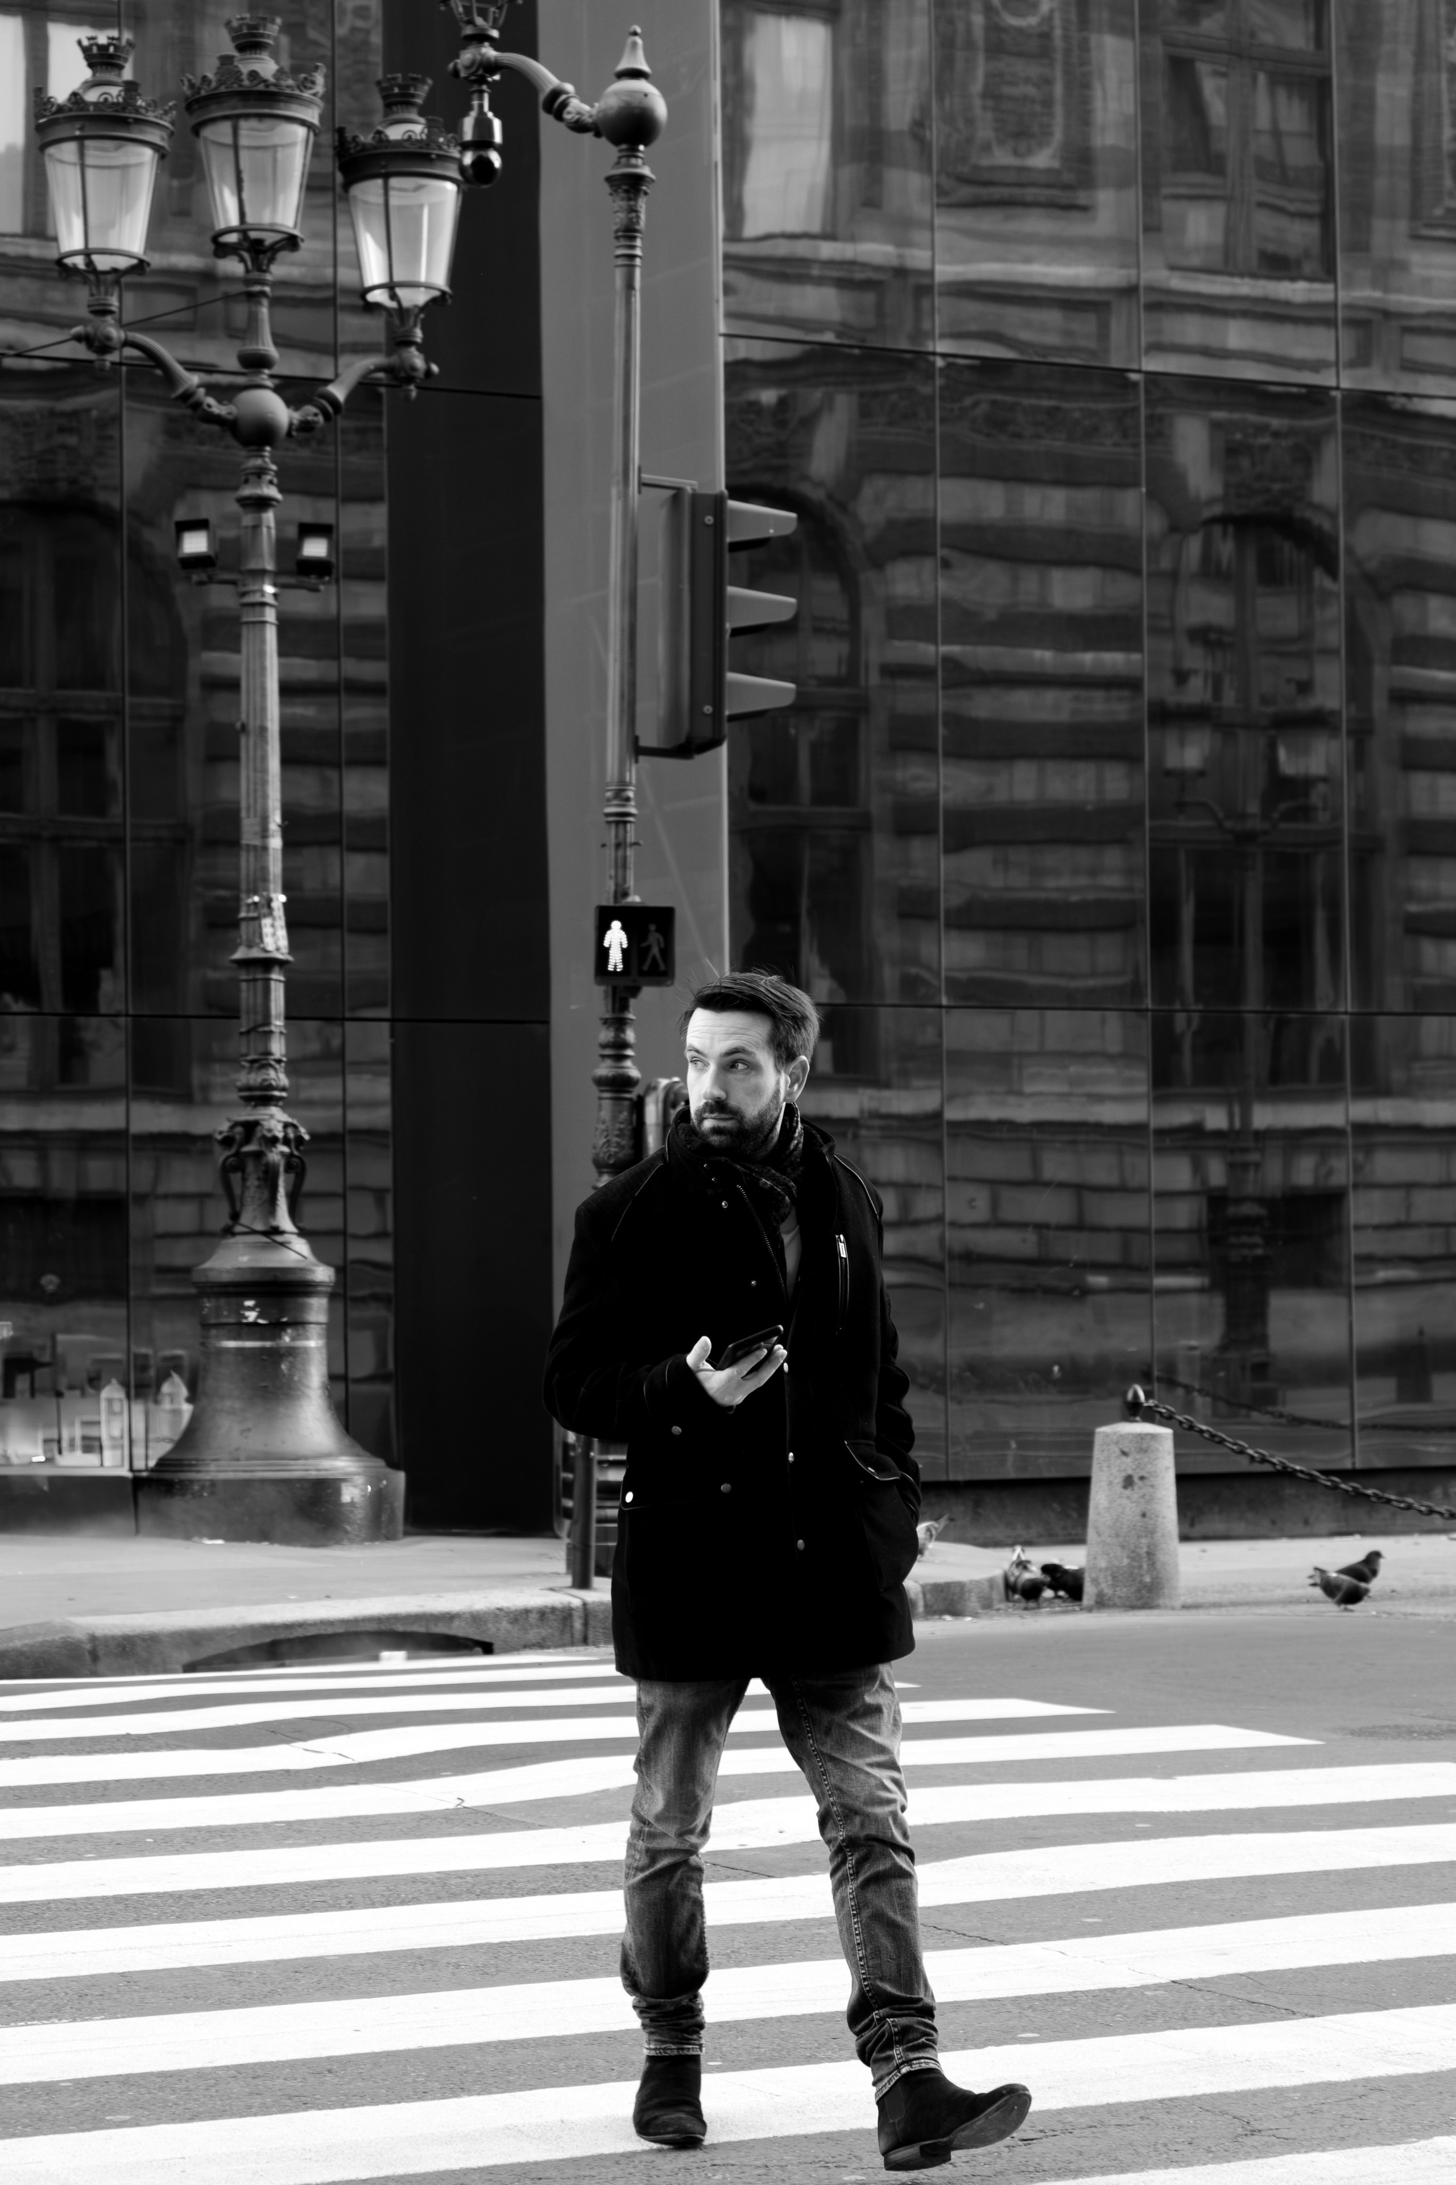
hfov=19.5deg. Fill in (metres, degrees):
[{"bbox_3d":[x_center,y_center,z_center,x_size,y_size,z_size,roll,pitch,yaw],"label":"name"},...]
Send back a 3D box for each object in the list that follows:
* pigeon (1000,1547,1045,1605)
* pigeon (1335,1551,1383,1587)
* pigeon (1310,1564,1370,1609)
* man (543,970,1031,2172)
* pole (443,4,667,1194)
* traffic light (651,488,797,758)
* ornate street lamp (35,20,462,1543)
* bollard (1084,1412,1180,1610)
[{"bbox_3d":[1.087,1.782,15.603,0.130,0.205,0.240,0,-2,-20],"label":"pigeon"},{"bbox_3d":[2.297,1.792,15.753,0.290,0.190,0.120,-1,-2,3],"label":"pigeon"},{"bbox_3d":[2.239,1.802,15.502,0.230,0.165,0.120,-1,-2,20],"label":"pigeon"},{"bbox_3d":[0.068,0.722,6.487,0.660,1.790,0.520,0,-2,-14],"label":"man"},{"bbox_3d":[-0.685,-1.518,15.498,0.900,6.500,0.520,1,-2,-24],"label":"pole"},{"bbox_3d":[-0.019,-1.716,15.550,0.470,0.950,0.310,1,-2,-25],"label":"traffic light"},{"bbox_3d":[-2.030,-1.351,18.098,2.000,6.490,1.120,0,-2,-26],"label":"ornate street lamp"},{"bbox_3d":[1.483,1.531,15.611,0.345,0.720,0.345,0,-2,0],"label":"bollard"}]

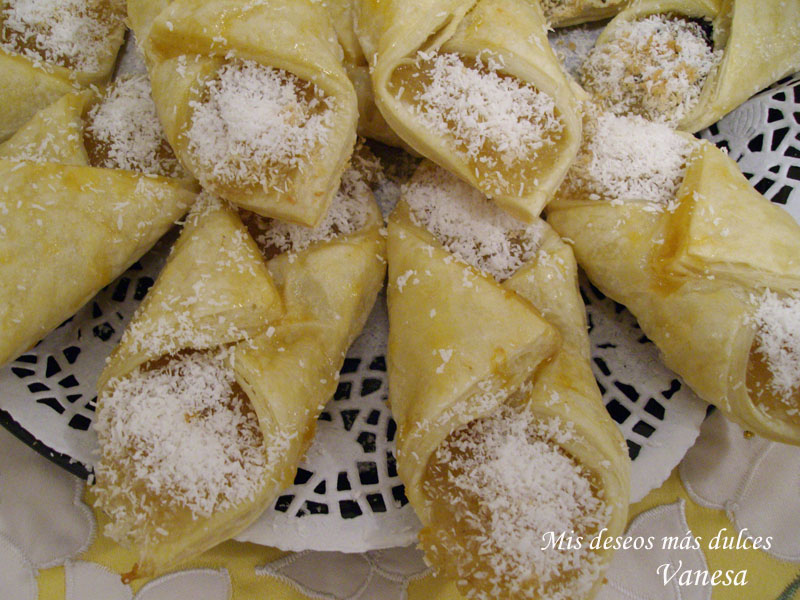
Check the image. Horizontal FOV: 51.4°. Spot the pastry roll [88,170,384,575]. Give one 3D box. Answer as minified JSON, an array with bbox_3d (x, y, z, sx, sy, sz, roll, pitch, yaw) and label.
[{"bbox_3d":[-0.038,0.003,0.231,0.053,0.036,0.133,12,53,9],"label":"pastry roll"}]

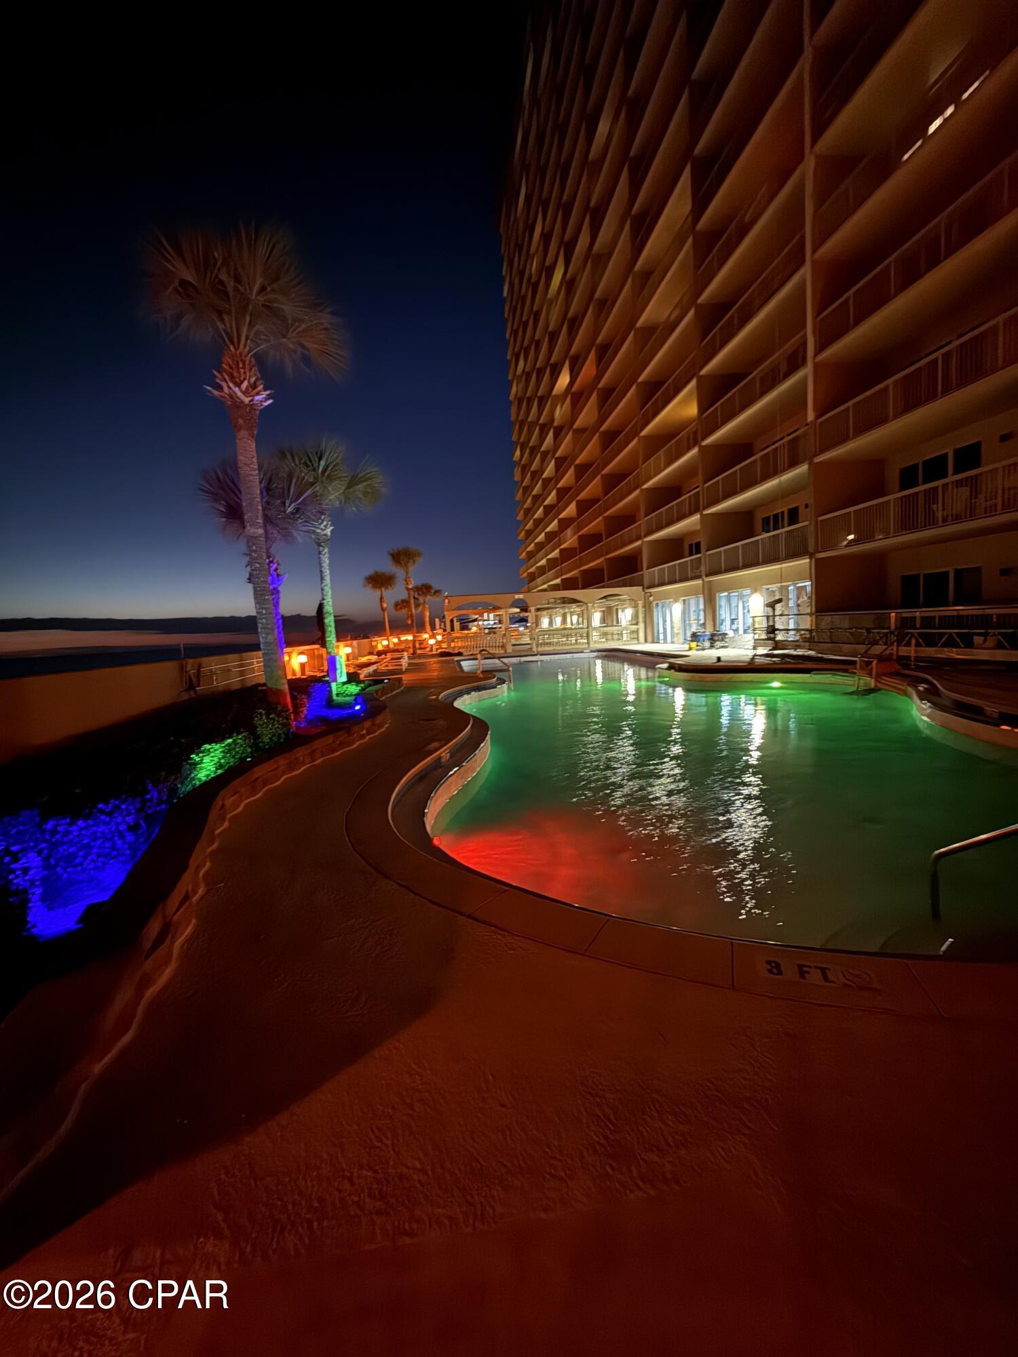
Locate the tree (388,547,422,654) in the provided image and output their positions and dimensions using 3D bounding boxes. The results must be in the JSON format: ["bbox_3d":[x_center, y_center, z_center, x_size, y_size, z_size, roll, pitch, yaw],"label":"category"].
[{"bbox_3d":[-6.955,-5.362,37.928,2.361,7.395,2.290,-4,5,-9],"label":"tree"}]

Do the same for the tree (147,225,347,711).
[{"bbox_3d":[-3.221,-2.522,7.258,2.380,6.524,2.308,-6,6,-22],"label":"tree"}]

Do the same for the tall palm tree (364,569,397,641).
[{"bbox_3d":[-9.379,-5.016,41.155,2.387,6.344,2.315,-5,5,-12],"label":"tall palm tree"}]

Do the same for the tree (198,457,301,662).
[{"bbox_3d":[-5.198,-2.074,11.577,2.034,4.984,1.973,-6,6,-22],"label":"tree"}]

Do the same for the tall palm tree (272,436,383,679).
[{"bbox_3d":[-3.475,-2.114,10.938,2.075,5.138,2.013,-5,6,-18],"label":"tall palm tree"}]

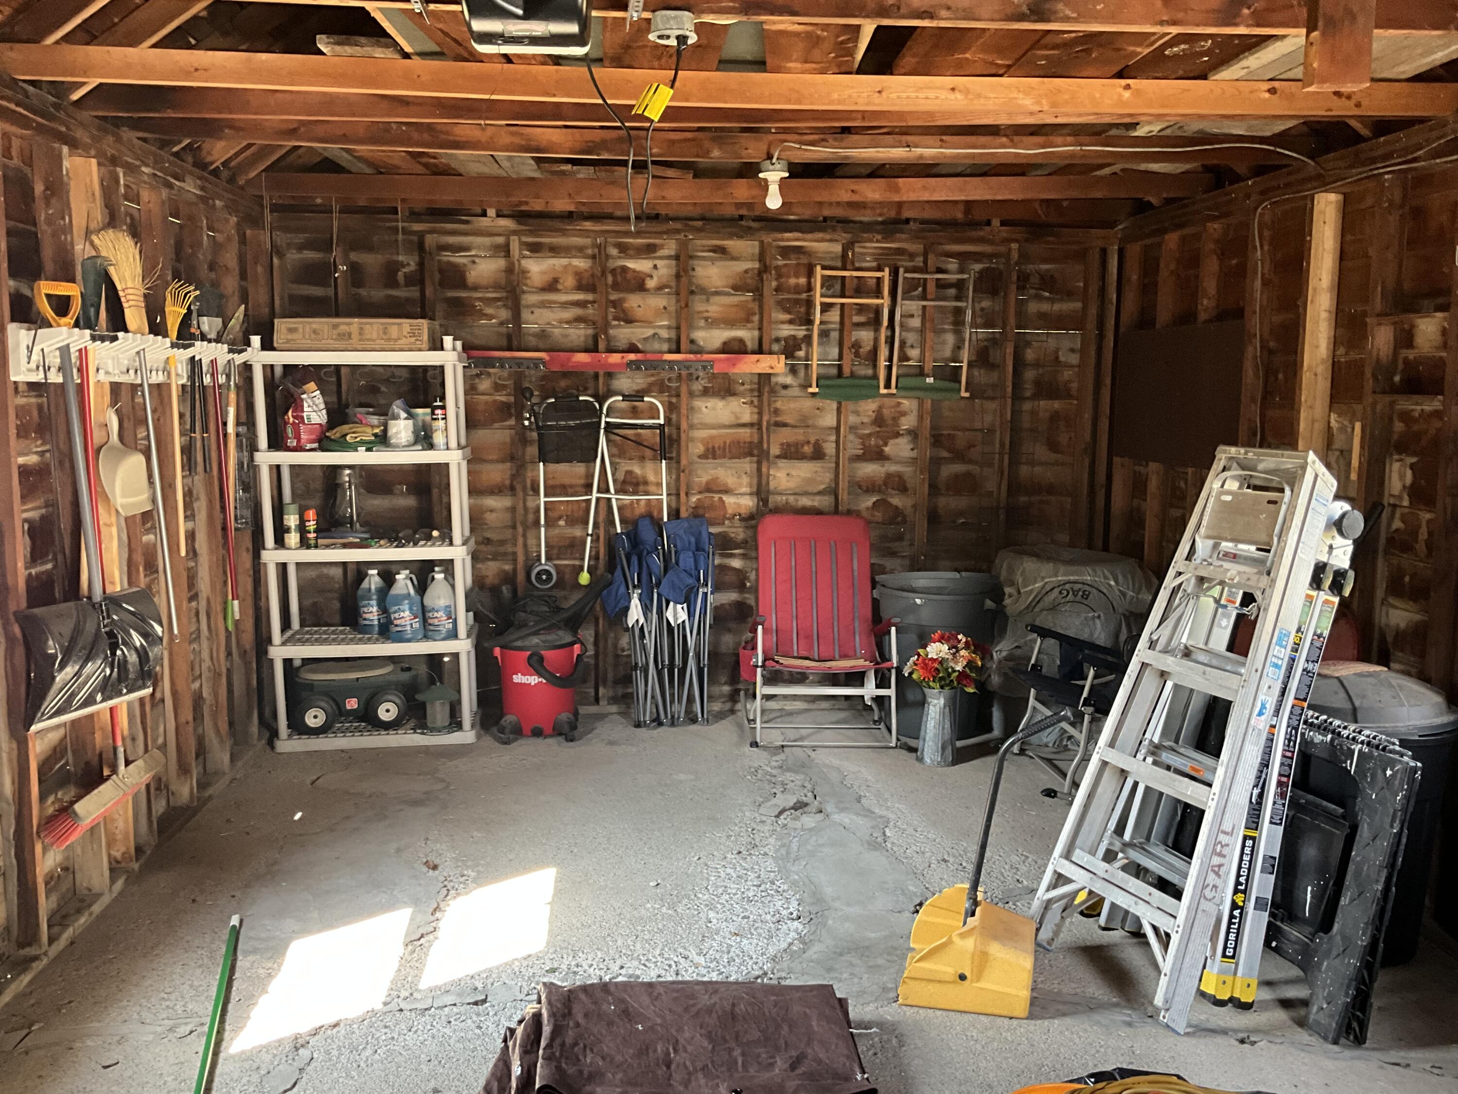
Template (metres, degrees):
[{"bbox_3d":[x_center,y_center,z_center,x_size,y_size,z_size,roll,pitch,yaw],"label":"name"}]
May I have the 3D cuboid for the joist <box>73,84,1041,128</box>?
[{"bbox_3d":[0.043,-1.374,3.823,4.200,0.105,0.045,0,8,-1],"label":"joist"}]

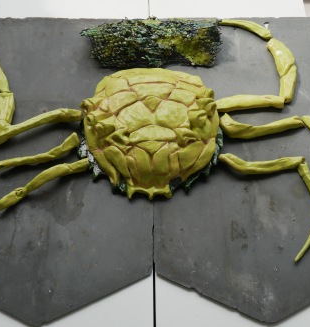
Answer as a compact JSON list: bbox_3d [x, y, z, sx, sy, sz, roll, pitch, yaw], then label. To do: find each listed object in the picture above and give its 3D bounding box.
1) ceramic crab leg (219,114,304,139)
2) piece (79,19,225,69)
[{"bbox_3d":[0.167,-0.058,1.015,0.135,0.030,0.038,0,54,-1],"label":"ceramic crab leg"},{"bbox_3d":[-0.007,-0.204,1.104,0.232,0.055,0.075,0,54,-1],"label":"piece"}]

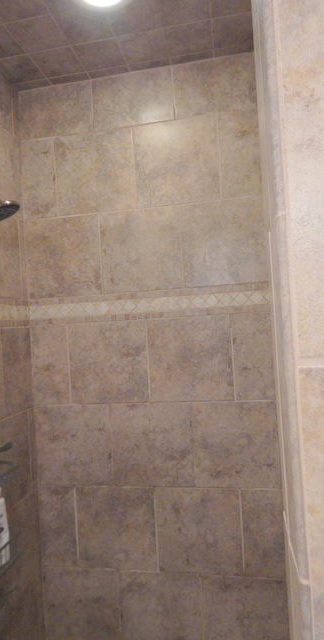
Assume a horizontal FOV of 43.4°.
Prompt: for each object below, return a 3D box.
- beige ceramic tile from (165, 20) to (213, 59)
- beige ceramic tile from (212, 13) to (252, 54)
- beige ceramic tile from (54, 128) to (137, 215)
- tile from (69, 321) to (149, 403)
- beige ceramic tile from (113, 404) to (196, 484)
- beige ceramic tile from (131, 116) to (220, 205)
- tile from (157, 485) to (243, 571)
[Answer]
[{"bbox_3d":[0.092,-0.959,1.384,0.154,0.012,0.148,-3,0,10],"label":"beige ceramic tile"},{"bbox_3d":[0.242,-0.929,1.309,0.149,0.011,0.149,-3,0,10],"label":"beige ceramic tile"},{"bbox_3d":[-0.251,-0.554,1.535,0.303,0.303,0.010,-3,-1,10],"label":"beige ceramic tile"},{"bbox_3d":[-0.199,0.163,1.527,0.303,0.303,0.010,-3,-1,10],"label":"tile"},{"bbox_3d":[-0.035,0.476,1.545,0.314,0.316,0.012,-3,0,10],"label":"beige ceramic tile"},{"bbox_3d":[0.053,-0.587,1.523,0.314,0.314,0.012,-3,0,10],"label":"beige ceramic tile"},{"bbox_3d":[0.133,0.755,1.458,0.301,0.303,0.011,-3,0,10],"label":"tile"}]

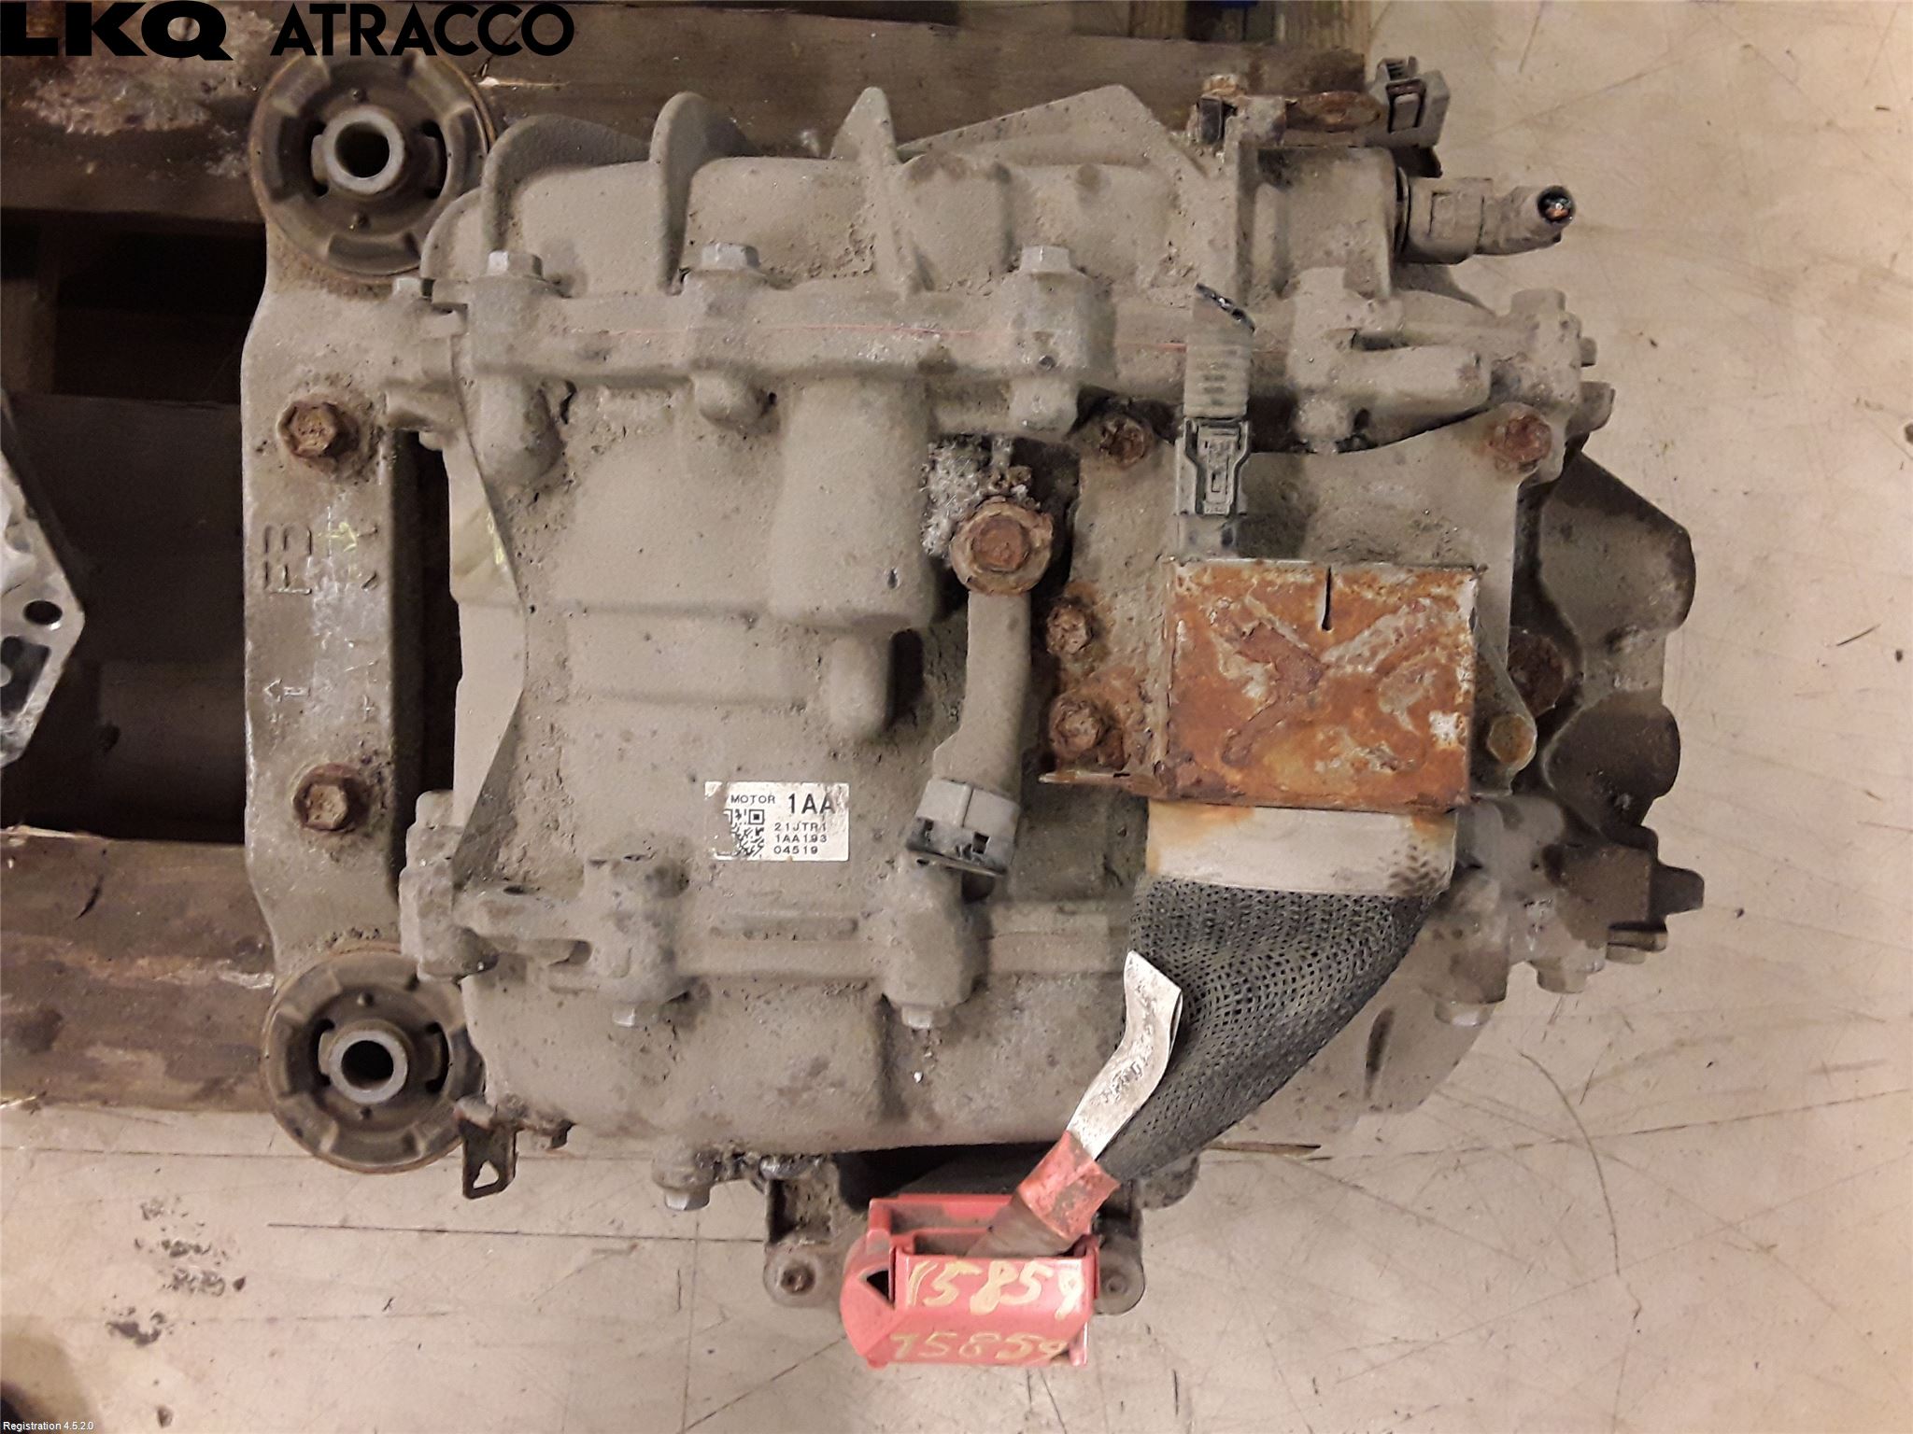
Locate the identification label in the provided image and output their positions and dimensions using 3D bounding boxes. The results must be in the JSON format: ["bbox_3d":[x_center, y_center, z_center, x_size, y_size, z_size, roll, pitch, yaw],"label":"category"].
[{"bbox_3d":[-0.057,0.034,0.495,0.046,0.001,0.025,0,95,-1],"label":"identification label"}]

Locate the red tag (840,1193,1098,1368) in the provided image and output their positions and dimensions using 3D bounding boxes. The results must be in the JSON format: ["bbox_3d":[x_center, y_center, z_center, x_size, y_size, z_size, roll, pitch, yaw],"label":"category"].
[{"bbox_3d":[0.005,0.210,0.580,0.092,0.045,0.058,0,95,-1],"label":"red tag"}]

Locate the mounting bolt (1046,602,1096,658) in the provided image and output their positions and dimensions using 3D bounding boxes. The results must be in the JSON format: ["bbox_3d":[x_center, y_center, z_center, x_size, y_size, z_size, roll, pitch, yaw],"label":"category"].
[{"bbox_3d":[0.036,-0.028,0.493,0.018,0.012,0.018,0,95,-2],"label":"mounting bolt"}]

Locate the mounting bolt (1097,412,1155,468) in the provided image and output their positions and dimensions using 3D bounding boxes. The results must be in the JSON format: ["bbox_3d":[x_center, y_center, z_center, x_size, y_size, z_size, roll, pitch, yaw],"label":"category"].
[{"bbox_3d":[0.053,-0.087,0.488,0.018,0.012,0.018,0,95,-2],"label":"mounting bolt"}]

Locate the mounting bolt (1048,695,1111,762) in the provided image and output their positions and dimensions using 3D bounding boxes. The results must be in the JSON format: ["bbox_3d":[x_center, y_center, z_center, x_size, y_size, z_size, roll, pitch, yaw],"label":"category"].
[{"bbox_3d":[0.040,0.004,0.497,0.020,0.012,0.020,0,95,-2],"label":"mounting bolt"}]

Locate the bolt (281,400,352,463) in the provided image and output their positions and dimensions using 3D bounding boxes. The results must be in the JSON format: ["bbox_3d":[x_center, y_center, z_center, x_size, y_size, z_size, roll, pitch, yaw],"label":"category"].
[{"bbox_3d":[-0.223,-0.100,0.538,0.025,0.015,0.025,0,95,-2],"label":"bolt"}]

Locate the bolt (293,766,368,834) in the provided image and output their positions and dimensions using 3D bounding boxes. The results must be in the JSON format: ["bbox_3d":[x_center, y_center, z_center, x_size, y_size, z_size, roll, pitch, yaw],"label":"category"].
[{"bbox_3d":[-0.226,0.030,0.558,0.025,0.015,0.025,0,95,-2],"label":"bolt"}]

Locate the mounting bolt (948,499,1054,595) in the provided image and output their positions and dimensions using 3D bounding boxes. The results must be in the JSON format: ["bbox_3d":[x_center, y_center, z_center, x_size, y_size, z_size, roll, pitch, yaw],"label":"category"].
[{"bbox_3d":[0.012,-0.050,0.452,0.029,0.018,0.029,0,95,-2],"label":"mounting bolt"}]

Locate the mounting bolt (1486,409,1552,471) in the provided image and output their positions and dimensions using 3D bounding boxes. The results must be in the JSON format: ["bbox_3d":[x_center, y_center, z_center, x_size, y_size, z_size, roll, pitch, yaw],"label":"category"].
[{"bbox_3d":[0.178,-0.087,0.488,0.019,0.012,0.019,0,95,-2],"label":"mounting bolt"}]

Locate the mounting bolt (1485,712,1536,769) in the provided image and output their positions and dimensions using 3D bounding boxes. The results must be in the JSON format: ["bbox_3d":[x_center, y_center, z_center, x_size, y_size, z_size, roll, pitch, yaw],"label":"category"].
[{"bbox_3d":[0.179,0.007,0.500,0.018,0.011,0.018,0,95,-2],"label":"mounting bolt"}]

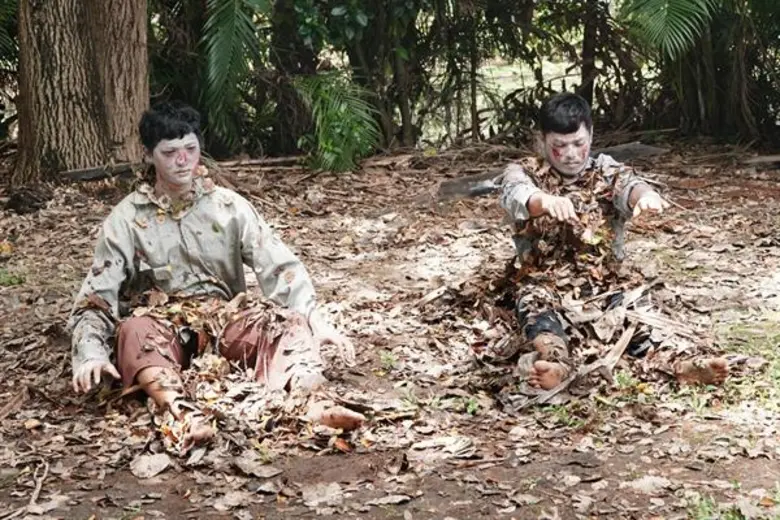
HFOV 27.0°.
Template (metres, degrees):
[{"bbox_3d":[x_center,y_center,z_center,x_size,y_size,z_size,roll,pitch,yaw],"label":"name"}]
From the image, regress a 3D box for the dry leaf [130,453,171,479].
[{"bbox_3d":[-0.620,0.533,4.204,0.110,0.035,0.115,-2,13,-10],"label":"dry leaf"}]

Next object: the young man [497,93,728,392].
[{"bbox_3d":[0.650,-0.107,5.240,0.630,0.820,1.000,-2,13,-8],"label":"young man"}]

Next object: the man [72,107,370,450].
[{"bbox_3d":[-0.490,-0.004,4.751,0.820,0.840,1.000,-3,13,-12],"label":"man"}]

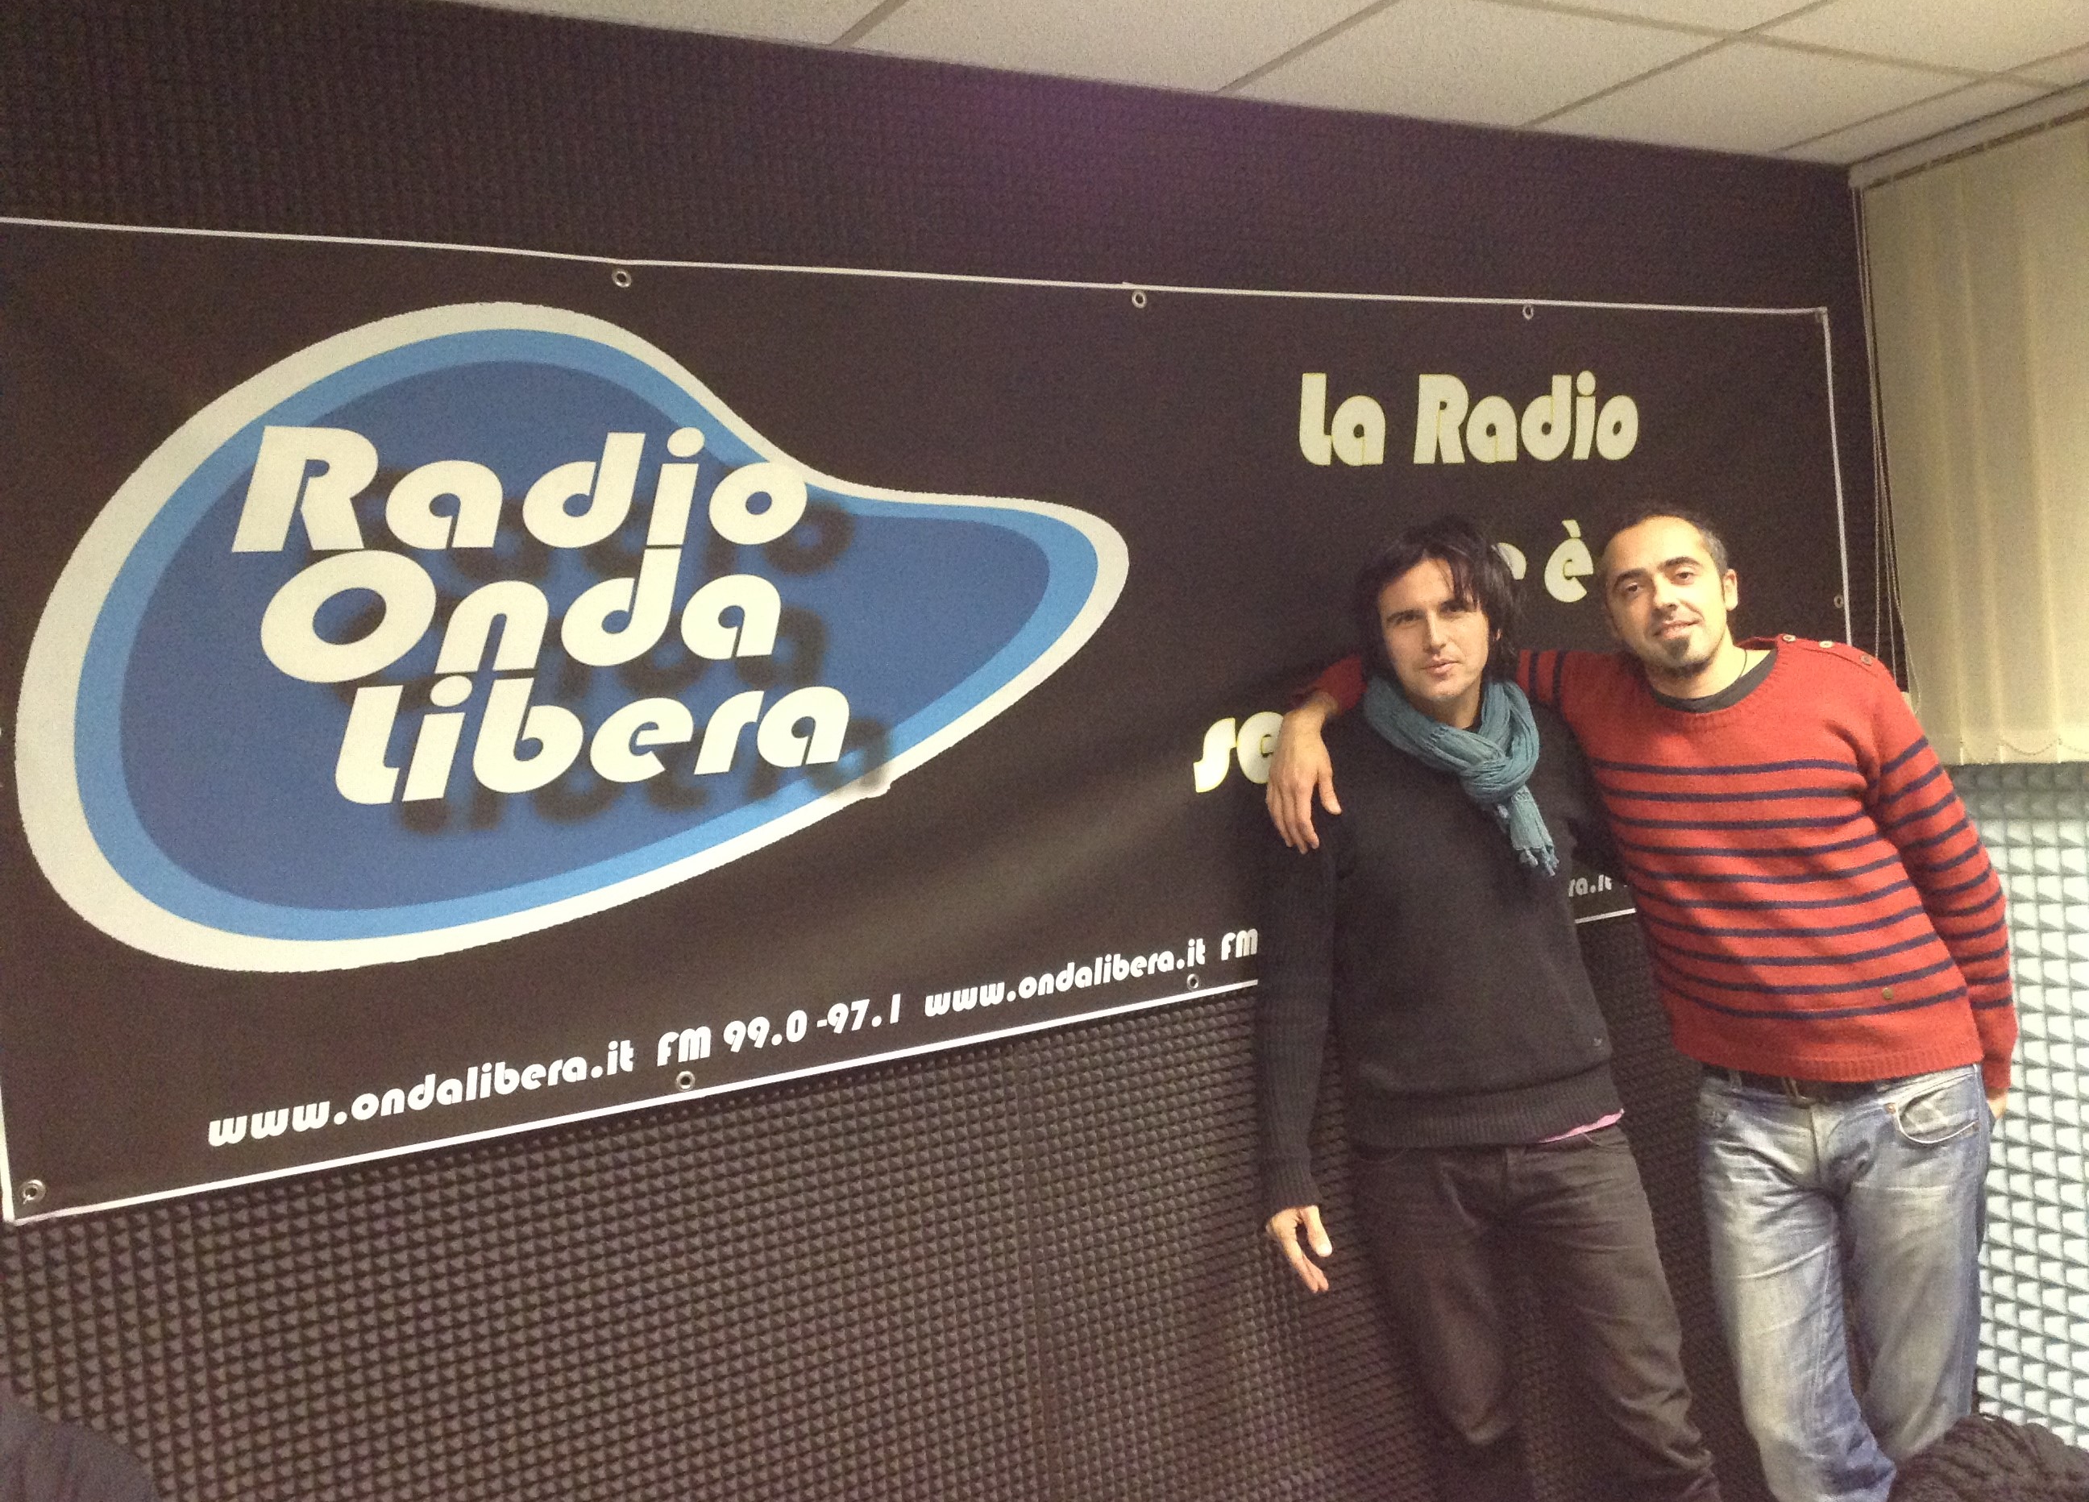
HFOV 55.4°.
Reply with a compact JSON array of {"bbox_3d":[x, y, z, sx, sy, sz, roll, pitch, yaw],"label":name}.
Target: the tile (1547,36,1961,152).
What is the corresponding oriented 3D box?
[{"bbox_3d":[1.113,-1.024,3.119,0.590,0.020,0.410,-6,1,-32],"label":"tile"}]

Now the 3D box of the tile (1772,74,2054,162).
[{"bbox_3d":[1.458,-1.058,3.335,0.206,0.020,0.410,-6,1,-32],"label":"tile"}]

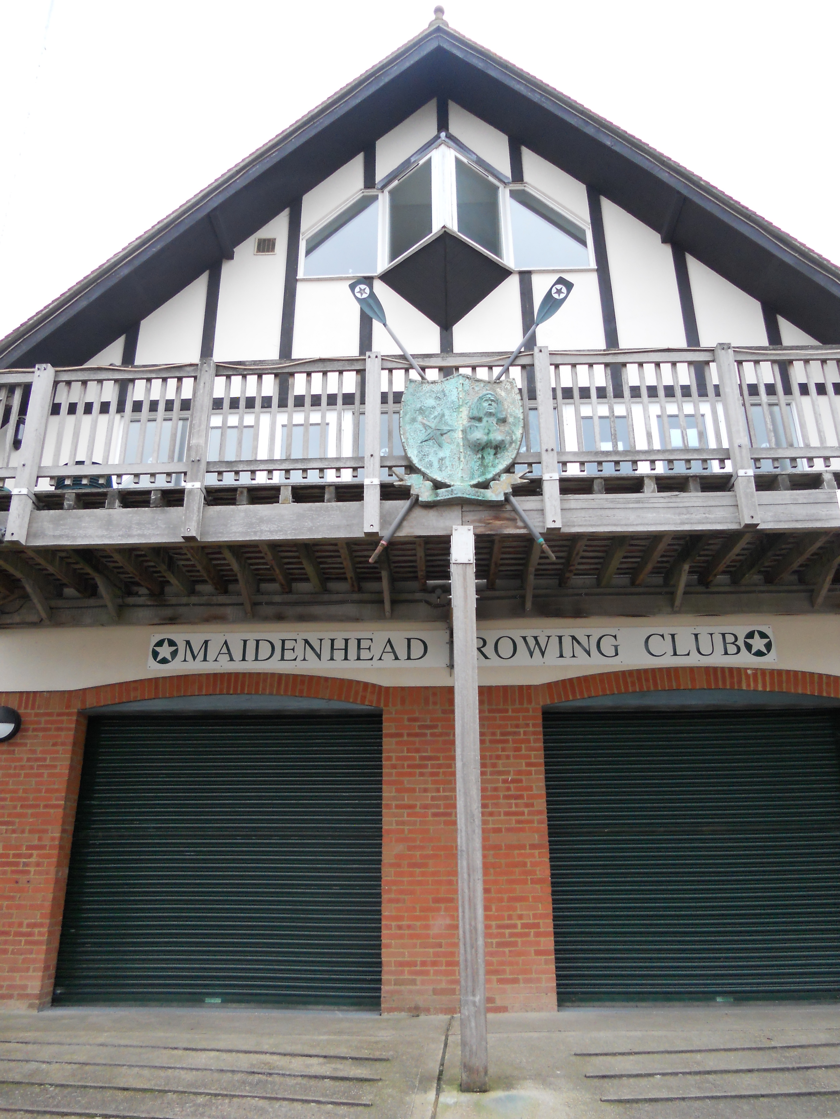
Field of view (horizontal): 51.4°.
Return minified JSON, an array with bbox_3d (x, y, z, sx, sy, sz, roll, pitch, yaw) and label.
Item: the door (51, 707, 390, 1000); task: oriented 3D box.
[{"bbox_3d":[-1.853,2.815,8.378,3.020,2.670,0.100,-1,-21,2],"label":"door"}]

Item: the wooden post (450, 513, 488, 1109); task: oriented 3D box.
[{"bbox_3d":[0.337,1.531,6.122,0.157,3.800,0.157,-1,-21,2],"label":"wooden post"}]

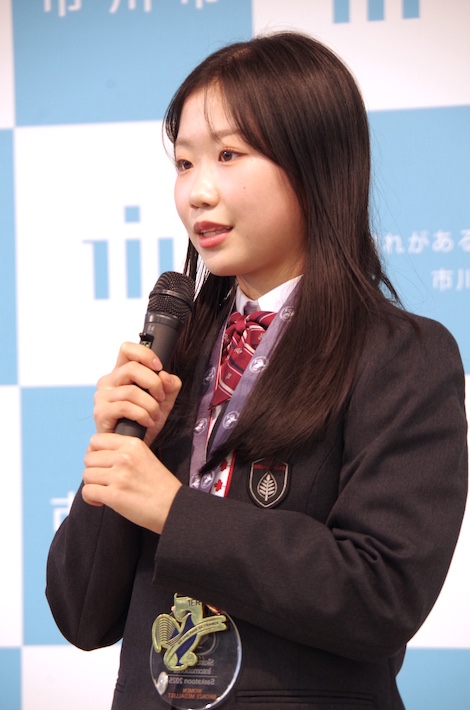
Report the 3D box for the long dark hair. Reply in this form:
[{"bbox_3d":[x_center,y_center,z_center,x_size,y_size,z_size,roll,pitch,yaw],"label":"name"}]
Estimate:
[{"bbox_3d":[0.045,-0.103,3.850,0.230,0.425,0.230,-3,-2,43],"label":"long dark hair"}]

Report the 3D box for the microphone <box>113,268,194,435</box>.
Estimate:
[{"bbox_3d":[-0.082,0.022,3.730,0.045,0.220,0.045,-1,-24,45],"label":"microphone"}]

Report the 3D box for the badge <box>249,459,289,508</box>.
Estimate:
[{"bbox_3d":[0.033,0.121,3.760,0.045,0.052,0.004,3,-2,25],"label":"badge"}]

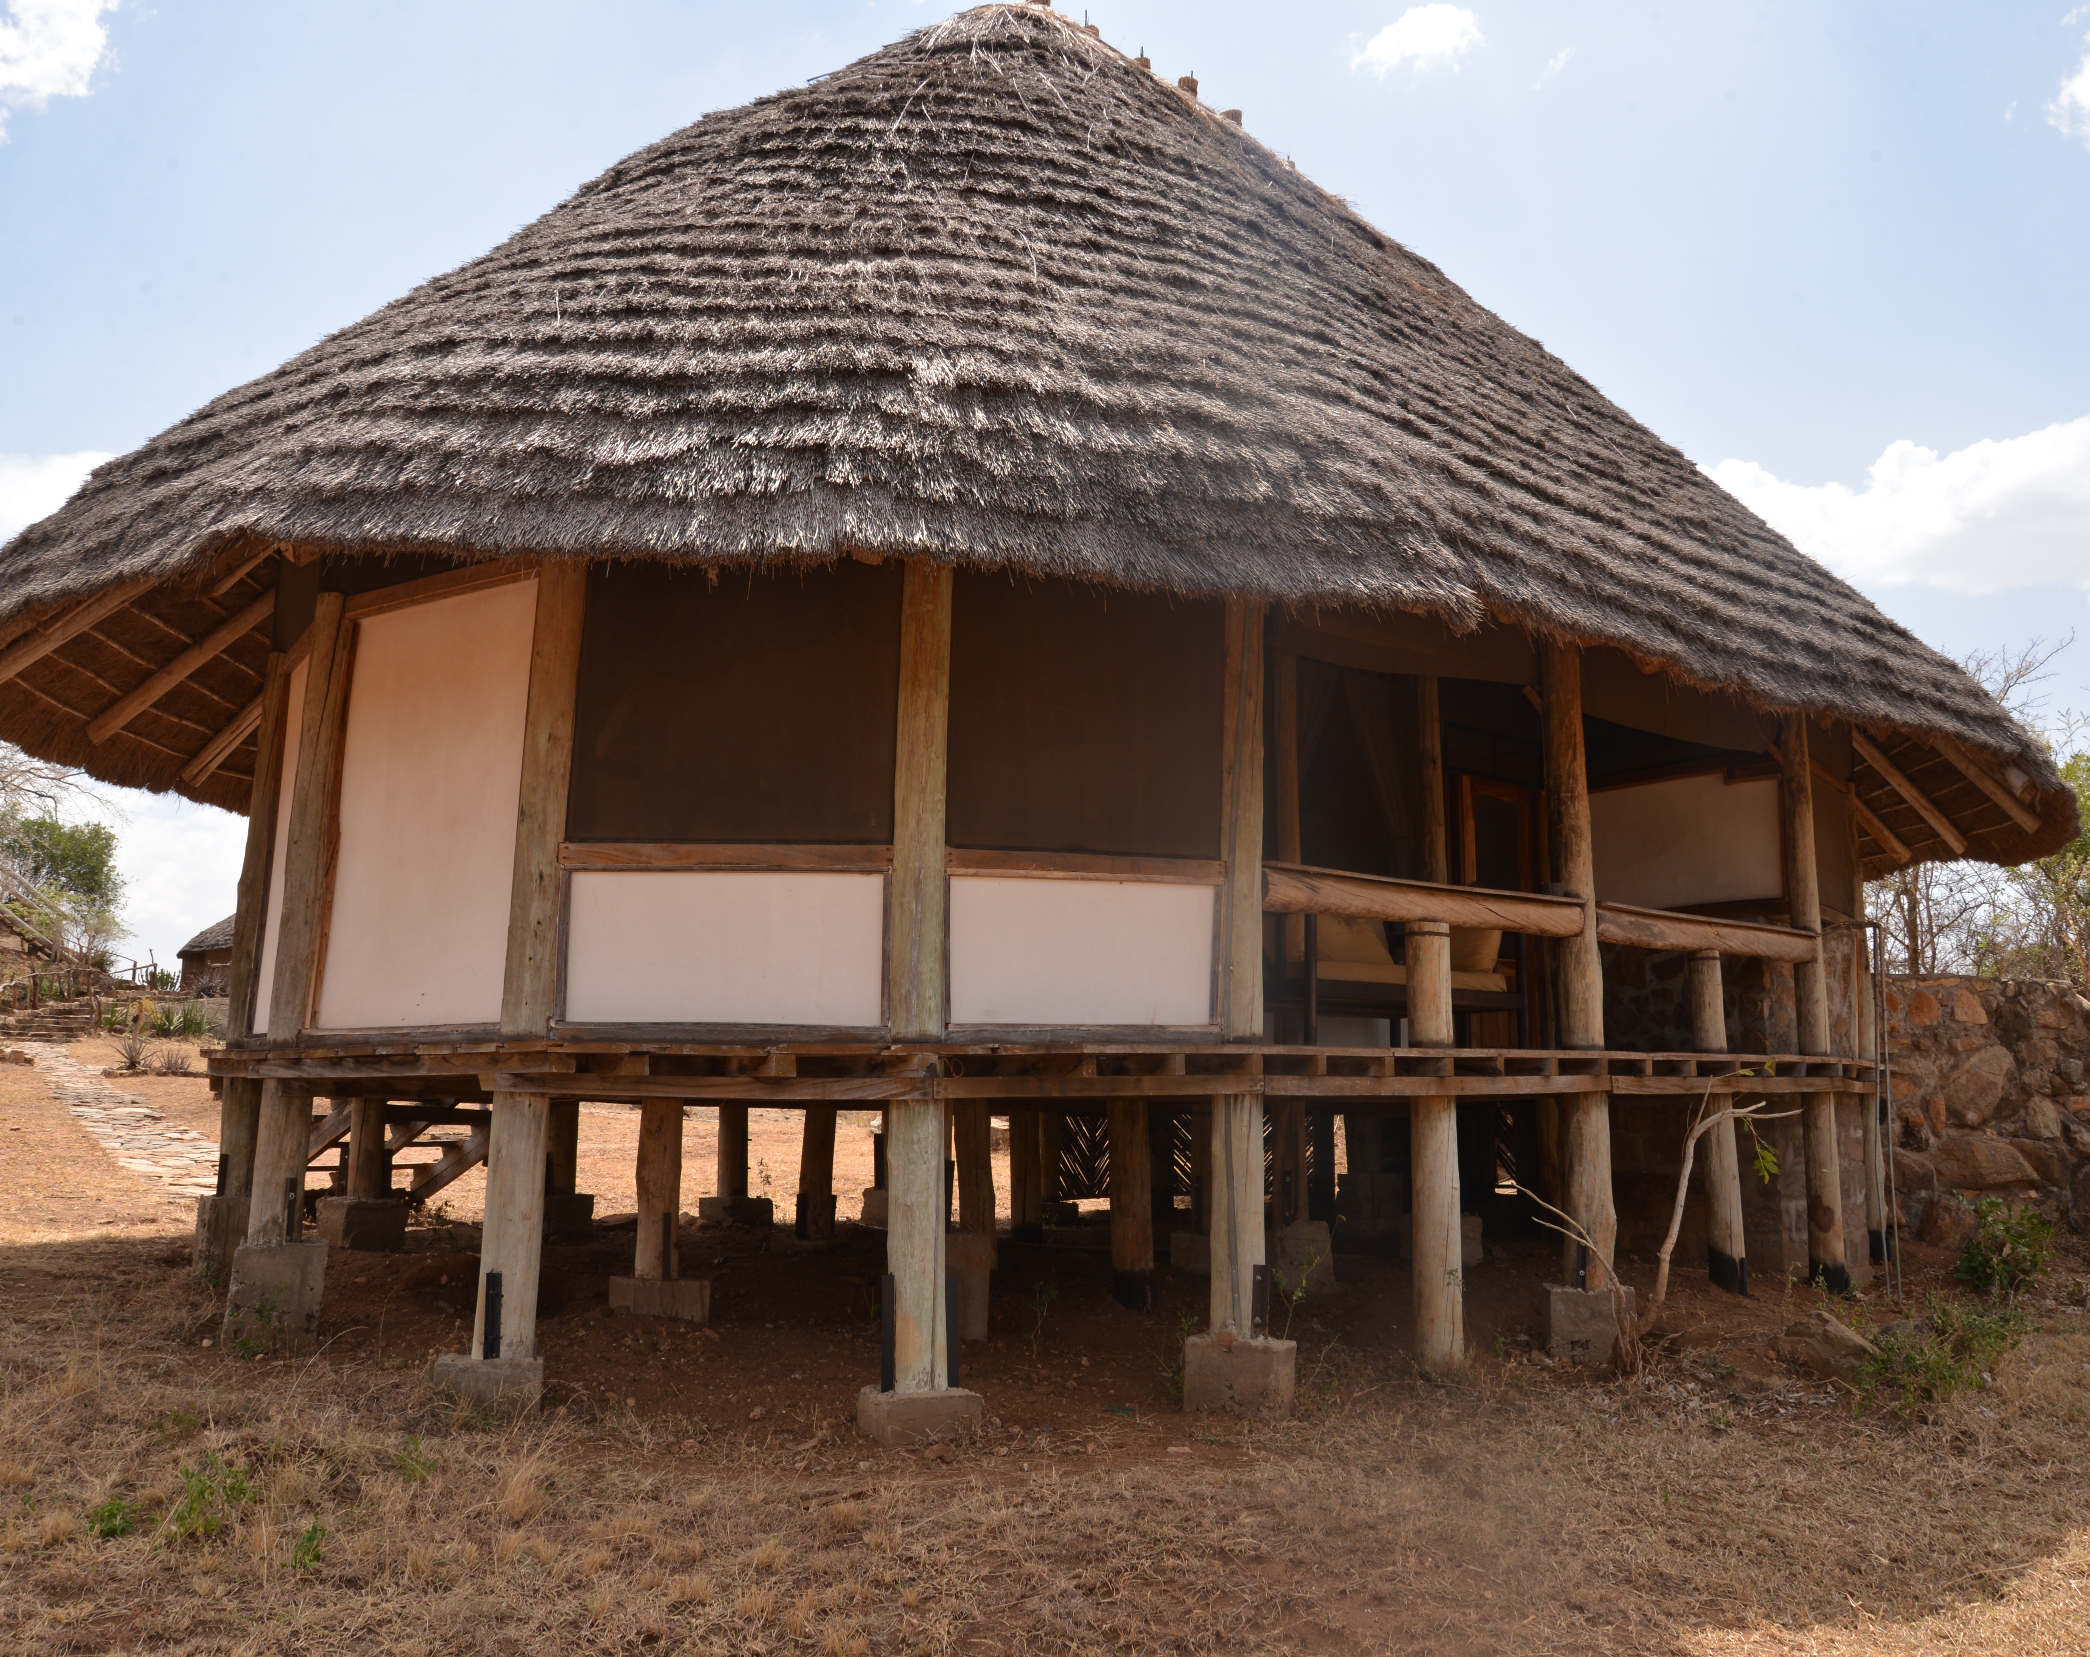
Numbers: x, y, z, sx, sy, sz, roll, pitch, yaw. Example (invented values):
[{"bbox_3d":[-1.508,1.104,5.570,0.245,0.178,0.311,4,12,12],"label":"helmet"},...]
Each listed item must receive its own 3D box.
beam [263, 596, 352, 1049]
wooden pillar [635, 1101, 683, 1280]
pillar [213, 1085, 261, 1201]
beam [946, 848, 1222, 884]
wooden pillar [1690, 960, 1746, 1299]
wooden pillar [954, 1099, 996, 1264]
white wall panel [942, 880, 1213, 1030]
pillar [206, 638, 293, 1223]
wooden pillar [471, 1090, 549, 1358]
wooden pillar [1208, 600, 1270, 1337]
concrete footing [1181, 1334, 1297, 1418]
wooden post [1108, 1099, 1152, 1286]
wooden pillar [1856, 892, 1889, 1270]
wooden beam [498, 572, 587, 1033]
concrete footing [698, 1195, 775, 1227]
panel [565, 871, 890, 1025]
[{"bbox_3d":[-3.811,-0.085,9.290,0.210,2.338,0.210,2,-8,0],"label":"beam"},{"bbox_3d":[-2.220,2.066,10.313,0.250,1.030,0.250,0,-8,0],"label":"wooden pillar"},{"bbox_3d":[-4.653,1.809,10.399,0.250,0.676,0.250,-1,-8,0],"label":"pillar"},{"bbox_3d":[0.202,0.198,8.964,1.473,0.121,0.070,3,-9,-19],"label":"beam"},{"bbox_3d":[4.488,1.905,11.951,0.240,2.170,0.240,-1,-8,0],"label":"wooden pillar"},{"bbox_3d":[-0.483,2.491,12.572,0.250,1.123,0.250,-3,-8,0],"label":"wooden pillar"},{"bbox_3d":[0.196,0.625,8.907,1.403,0.716,0.050,3,-9,-19],"label":"white wall panel"},{"bbox_3d":[-4.699,0.545,10.734,0.250,3.249,0.250,1,-8,0],"label":"pillar"},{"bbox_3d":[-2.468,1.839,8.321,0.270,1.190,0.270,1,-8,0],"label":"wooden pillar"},{"bbox_3d":[0.974,0.612,8.849,0.250,3.692,0.250,1,-8,0],"label":"wooden pillar"},{"bbox_3d":[0.967,2.683,8.855,0.460,0.357,0.460,-3,-9,21],"label":"concrete footing"},{"bbox_3d":[0.512,2.177,10.697,0.250,1.113,0.250,-1,-8,0],"label":"wooden post"},{"bbox_3d":[6.921,2.078,15.059,0.180,3.083,0.180,2,-8,0],"label":"wooden pillar"},{"bbox_3d":[-2.320,-0.171,8.328,0.230,2.284,0.230,2,-8,0],"label":"wooden beam"},{"bbox_3d":[-2.629,3.258,15.289,0.480,0.227,0.480,6,-10,-37],"label":"concrete footing"},{"bbox_3d":[-1.519,0.577,8.546,1.517,0.729,0.050,0,-8,0],"label":"panel"}]

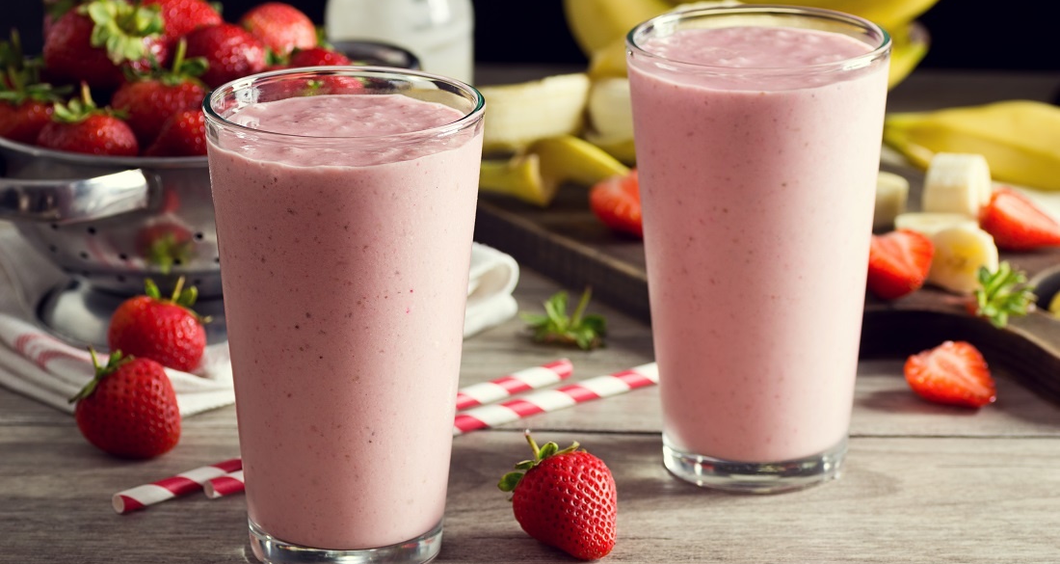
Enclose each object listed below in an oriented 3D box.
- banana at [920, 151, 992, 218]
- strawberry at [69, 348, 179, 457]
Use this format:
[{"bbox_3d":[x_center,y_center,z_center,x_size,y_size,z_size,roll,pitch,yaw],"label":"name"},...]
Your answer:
[{"bbox_3d":[0.168,-0.038,1.573,0.027,0.026,0.027,0,18,0],"label":"banana"},{"bbox_3d":[-0.140,0.043,1.373,0.039,0.036,0.036,55,12,17],"label":"strawberry"}]

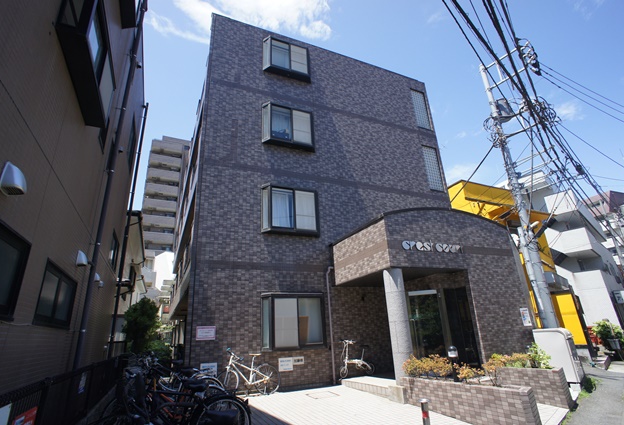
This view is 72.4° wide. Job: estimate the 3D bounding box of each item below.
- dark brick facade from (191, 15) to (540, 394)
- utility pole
[{"bbox_3d":[1.601,-1.265,12.399,9.452,11.793,3.741,7,-24,-23],"label":"dark brick facade"},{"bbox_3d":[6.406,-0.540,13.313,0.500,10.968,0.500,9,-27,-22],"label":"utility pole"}]

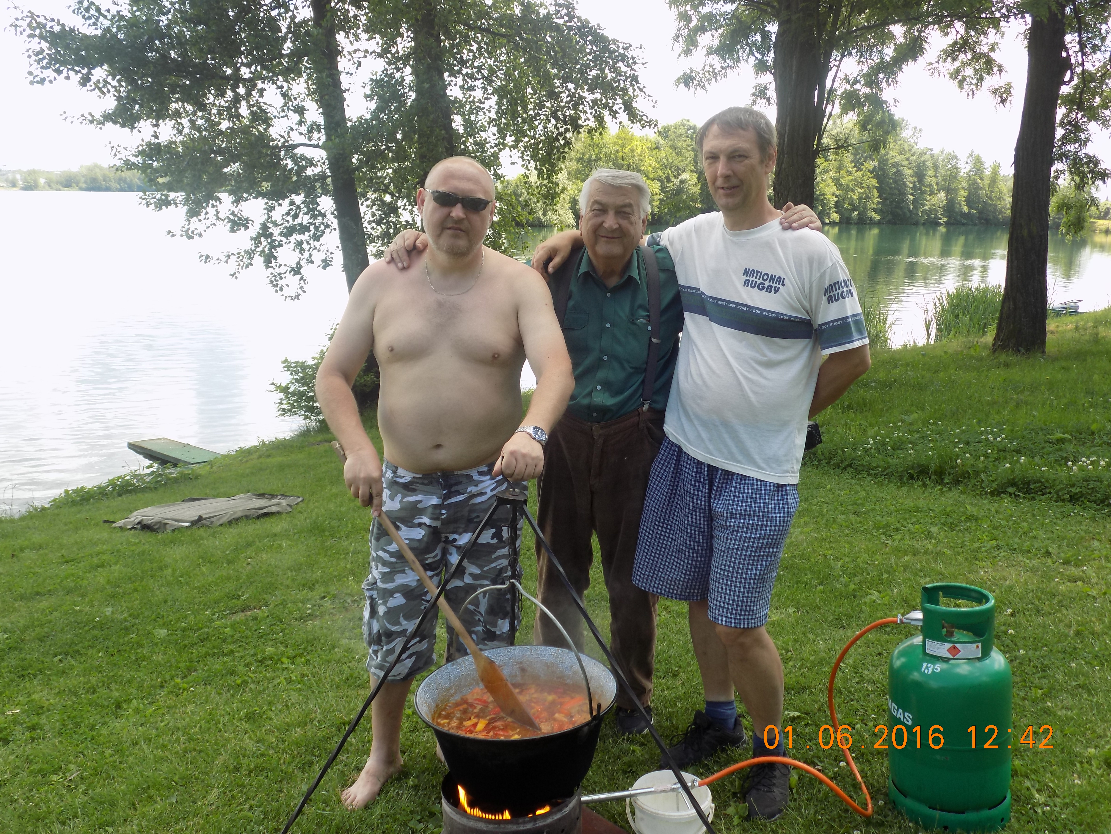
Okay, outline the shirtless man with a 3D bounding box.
[{"bbox_3d":[-0.292,0.231,2.541,0.660,1.760,0.560,0,13,-3],"label":"shirtless man"}]

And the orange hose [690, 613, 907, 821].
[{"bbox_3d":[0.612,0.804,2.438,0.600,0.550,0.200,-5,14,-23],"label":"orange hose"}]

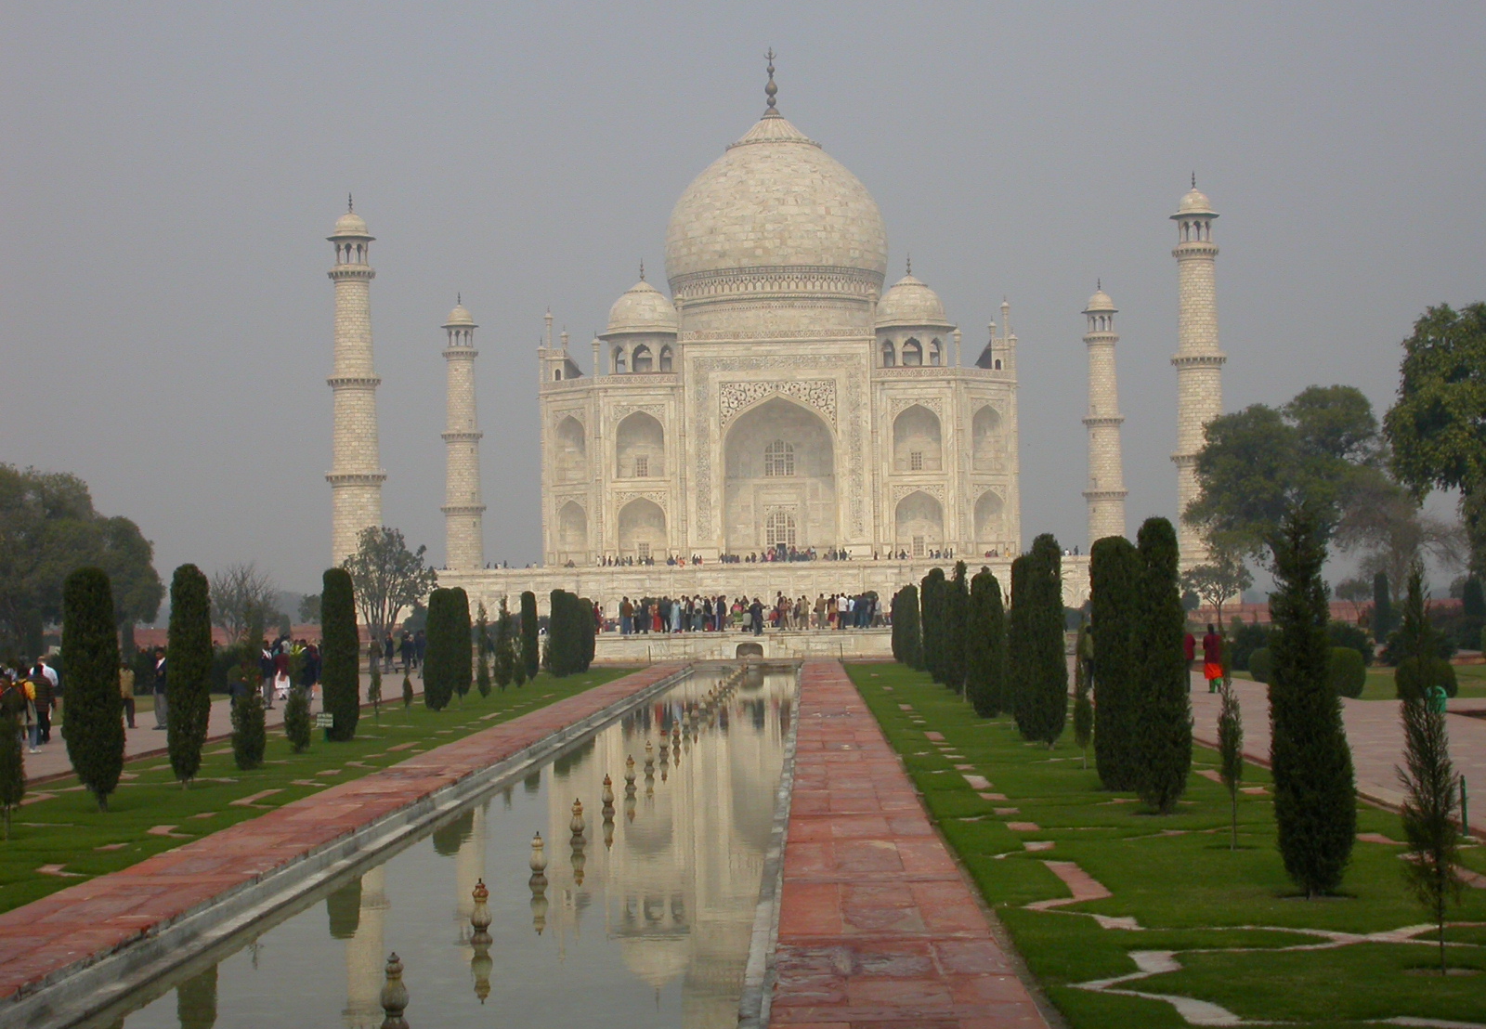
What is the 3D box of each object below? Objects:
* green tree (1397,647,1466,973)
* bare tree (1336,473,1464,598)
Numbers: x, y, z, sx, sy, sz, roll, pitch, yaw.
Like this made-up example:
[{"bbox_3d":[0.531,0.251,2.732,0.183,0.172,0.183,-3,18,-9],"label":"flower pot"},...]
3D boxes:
[{"bbox_3d":[4.154,1.638,16.058,0.410,2.286,0.410,-1,-2,1],"label":"green tree"},{"bbox_3d":[39.997,2.394,161.775,7.895,9.812,7.500,-2,-2,14],"label":"bare tree"}]

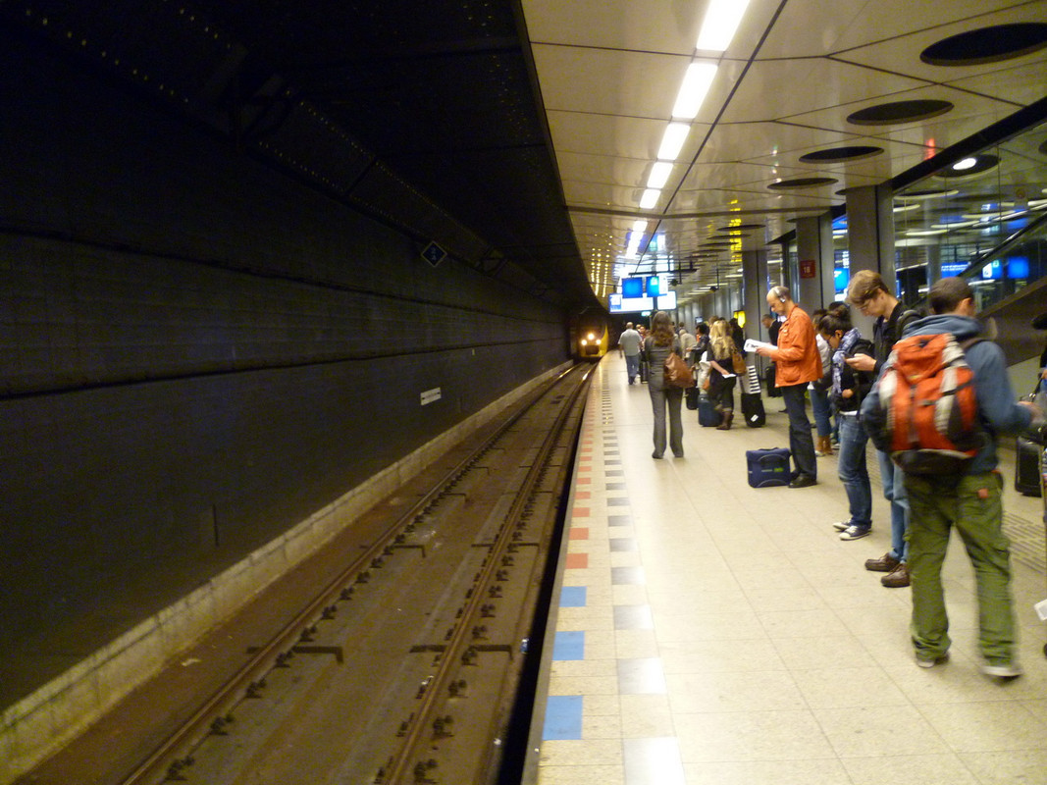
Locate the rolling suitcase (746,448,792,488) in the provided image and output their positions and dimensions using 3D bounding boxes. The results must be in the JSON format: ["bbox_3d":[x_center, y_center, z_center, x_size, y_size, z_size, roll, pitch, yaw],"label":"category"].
[{"bbox_3d":[2.361,0.716,8.150,0.410,0.360,0.200,-4,4,0],"label":"rolling suitcase"}]

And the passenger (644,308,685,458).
[{"bbox_3d":[1.735,-0.090,10.400,0.500,1.770,0.330,-3,4,8],"label":"passenger"}]

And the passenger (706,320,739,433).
[{"bbox_3d":[3.034,-0.276,12.900,0.480,1.650,0.400,-4,4,-8],"label":"passenger"}]

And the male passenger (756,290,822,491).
[{"bbox_3d":[2.559,-0.071,8.150,0.600,1.900,0.520,-4,4,0],"label":"male passenger"}]

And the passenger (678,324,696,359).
[{"bbox_3d":[4.088,-0.786,21.000,0.600,1.540,0.500,-3,4,10],"label":"passenger"}]

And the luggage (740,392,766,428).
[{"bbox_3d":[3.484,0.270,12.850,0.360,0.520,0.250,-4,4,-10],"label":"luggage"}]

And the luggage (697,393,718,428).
[{"bbox_3d":[2.955,0.274,13.350,0.380,0.520,0.250,-3,4,5],"label":"luggage"}]

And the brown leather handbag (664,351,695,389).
[{"bbox_3d":[1.879,-0.266,10.200,0.370,0.420,0.180,-5,4,-25],"label":"brown leather handbag"}]

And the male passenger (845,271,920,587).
[{"bbox_3d":[2.178,0.192,5.040,0.520,1.800,0.500,-4,4,-8],"label":"male passenger"}]

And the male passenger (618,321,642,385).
[{"bbox_3d":[3.233,-1.185,25.600,0.620,1.880,0.420,-4,4,4],"label":"male passenger"}]

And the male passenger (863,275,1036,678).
[{"bbox_3d":[1.865,0.351,3.700,0.640,1.690,0.560,-1,5,42],"label":"male passenger"}]

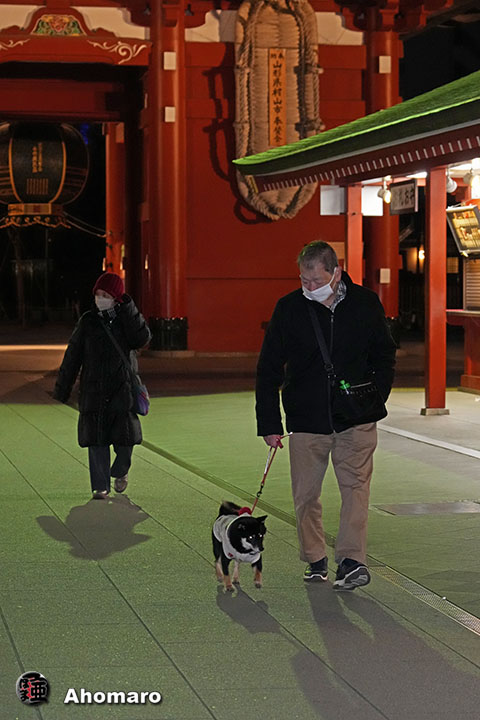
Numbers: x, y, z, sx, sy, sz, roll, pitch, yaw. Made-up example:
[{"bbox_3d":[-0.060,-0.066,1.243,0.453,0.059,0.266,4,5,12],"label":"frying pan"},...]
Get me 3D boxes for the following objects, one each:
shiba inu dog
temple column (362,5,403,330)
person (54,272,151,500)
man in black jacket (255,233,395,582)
[{"bbox_3d":[0.002,0.883,8.542,0.230,0.400,0.540,-1,2,-13],"label":"shiba inu dog"},{"bbox_3d":[2.860,-3.647,35.462,0.720,6.800,0.720,0,2,-10],"label":"temple column"},{"bbox_3d":[-0.942,0.161,12.168,0.640,1.550,0.460,0,2,-5],"label":"person"},{"bbox_3d":[0.418,0.255,8.566,0.660,1.660,0.500,0,2,-6],"label":"man in black jacket"}]

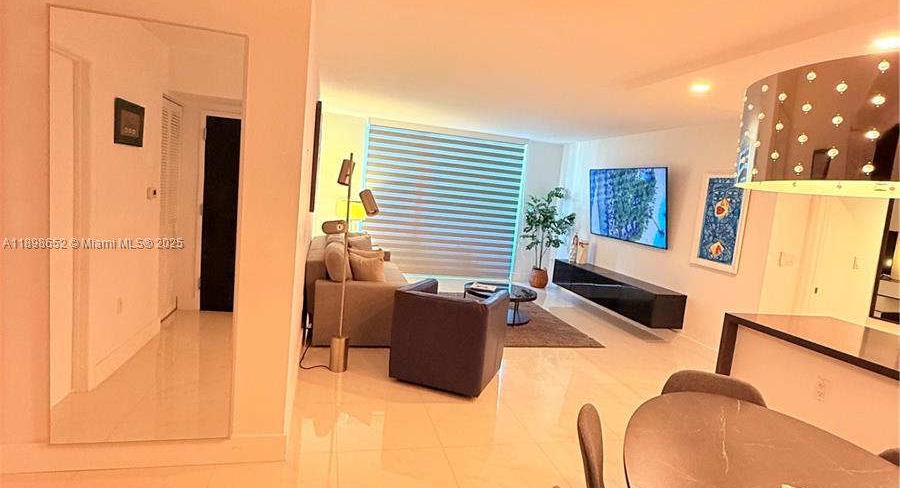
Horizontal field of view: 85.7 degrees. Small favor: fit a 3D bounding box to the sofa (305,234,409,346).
[{"bbox_3d":[-1.067,0.400,5.443,0.936,0.847,2.168,3,6,-14],"label":"sofa"}]

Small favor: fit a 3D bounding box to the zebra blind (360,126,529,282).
[{"bbox_3d":[-0.084,-0.625,7.915,2.643,2.376,0.104,3,6,-14],"label":"zebra blind"}]

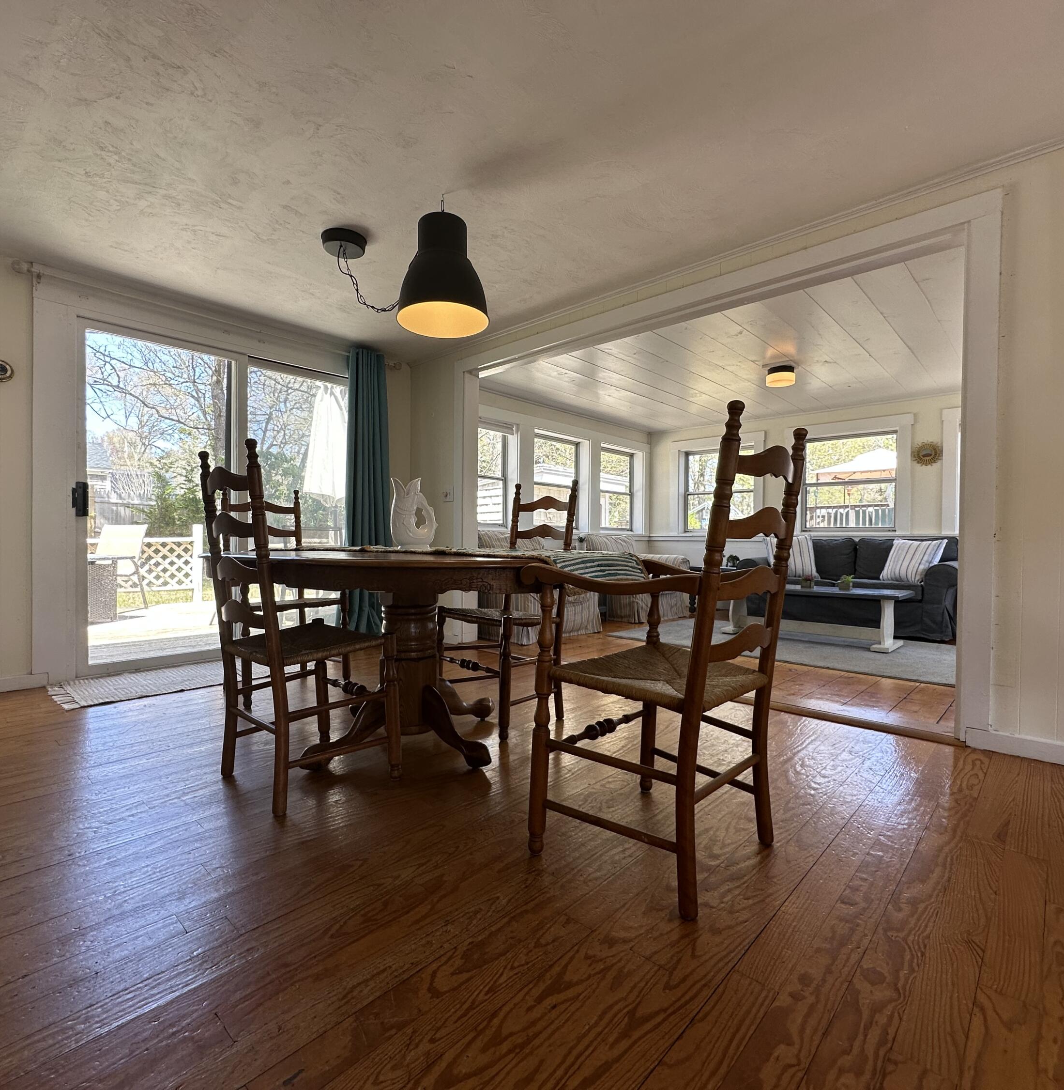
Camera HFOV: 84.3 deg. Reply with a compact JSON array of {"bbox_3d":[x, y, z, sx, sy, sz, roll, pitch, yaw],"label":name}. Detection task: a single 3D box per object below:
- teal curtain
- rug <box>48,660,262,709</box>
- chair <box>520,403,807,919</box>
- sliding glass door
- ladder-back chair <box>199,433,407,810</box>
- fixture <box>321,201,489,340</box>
[{"bbox_3d":[-1.257,-0.365,4.417,0.140,2.180,0.400,1,1,43],"label":"teal curtain"},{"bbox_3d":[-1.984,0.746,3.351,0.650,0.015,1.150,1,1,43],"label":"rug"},{"bbox_3d":[0.363,0.247,1.538,0.575,1.100,0.600,1,1,44],"label":"chair"},{"bbox_3d":[-1.947,-0.260,3.849,0.130,1.970,1.670,1,1,43],"label":"sliding glass door"},{"bbox_3d":[-0.781,0.238,1.962,0.515,1.085,0.510,1,1,42],"label":"ladder-back chair"},{"bbox_3d":[-0.573,-1.187,2.585,0.927,0.529,0.384,1,1,38],"label":"fixture"}]

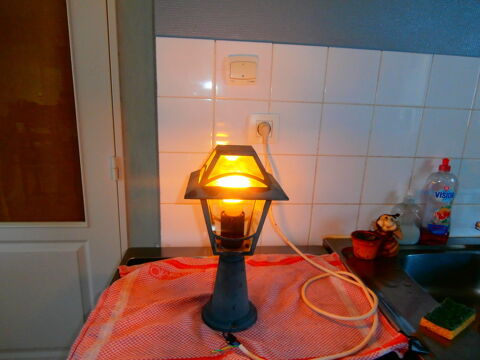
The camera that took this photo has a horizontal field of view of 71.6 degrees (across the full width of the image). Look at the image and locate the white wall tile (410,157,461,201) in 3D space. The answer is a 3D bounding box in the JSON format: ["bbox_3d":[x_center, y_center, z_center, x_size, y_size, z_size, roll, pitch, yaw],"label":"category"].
[{"bbox_3d":[0.599,0.005,1.030,0.150,0.147,0.008,1,15,-6],"label":"white wall tile"}]

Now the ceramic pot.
[{"bbox_3d":[0.354,0.182,0.934,0.082,0.063,0.082,2,15,-1],"label":"ceramic pot"}]

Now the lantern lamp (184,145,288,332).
[{"bbox_3d":[-0.015,0.111,0.654,0.172,0.349,0.172,1,15,-5],"label":"lantern lamp"}]

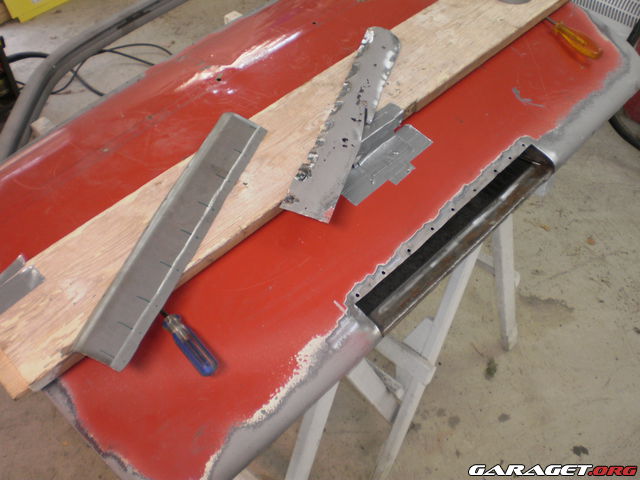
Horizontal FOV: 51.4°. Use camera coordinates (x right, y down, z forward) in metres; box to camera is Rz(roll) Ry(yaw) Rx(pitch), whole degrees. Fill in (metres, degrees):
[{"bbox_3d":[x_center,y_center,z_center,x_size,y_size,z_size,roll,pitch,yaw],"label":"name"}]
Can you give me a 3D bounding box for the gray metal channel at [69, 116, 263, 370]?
[{"bbox_3d":[-0.180,-0.013,0.860,0.064,0.027,0.403,23,56,3],"label":"gray metal channel"}]

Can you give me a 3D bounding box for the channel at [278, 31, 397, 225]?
[{"bbox_3d":[0.039,-0.176,0.979,0.063,0.027,0.387,19,56,5],"label":"channel"}]

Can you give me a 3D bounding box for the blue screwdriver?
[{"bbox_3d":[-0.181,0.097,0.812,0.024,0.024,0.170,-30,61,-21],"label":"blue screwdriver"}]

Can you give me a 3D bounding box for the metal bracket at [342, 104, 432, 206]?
[{"bbox_3d":[0.087,-0.127,0.976,0.098,0.032,0.176,39,62,22],"label":"metal bracket"}]

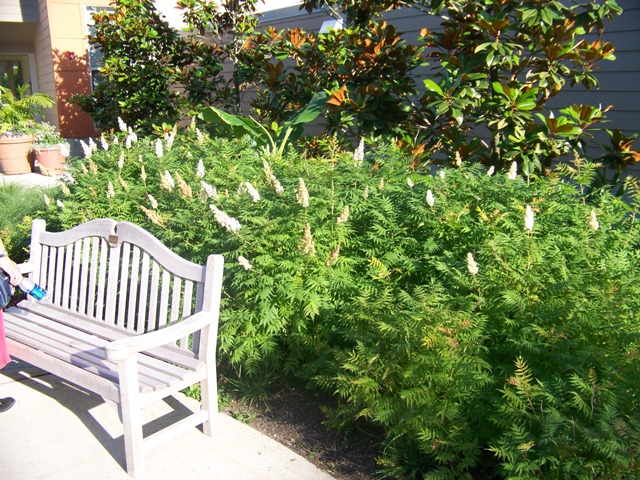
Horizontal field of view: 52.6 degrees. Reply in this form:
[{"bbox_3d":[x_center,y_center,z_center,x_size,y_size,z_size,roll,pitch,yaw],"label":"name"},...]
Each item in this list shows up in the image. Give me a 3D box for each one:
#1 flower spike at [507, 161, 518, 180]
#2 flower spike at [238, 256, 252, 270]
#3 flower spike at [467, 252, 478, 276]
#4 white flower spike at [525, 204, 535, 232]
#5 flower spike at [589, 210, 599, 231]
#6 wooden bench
[{"bbox_3d":[1.311,-0.470,4.400,0.055,0.125,0.055,8,12,0],"label":"flower spike"},{"bbox_3d":[-0.376,0.118,3.250,0.090,0.047,0.047,41,0,-18],"label":"flower spike"},{"bbox_3d":[0.697,0.109,2.950,0.045,0.100,0.045,-12,12,0],"label":"flower spike"},{"bbox_3d":[1.117,-0.115,3.450,0.045,0.135,0.045,-3,12,0],"label":"white flower spike"},{"bbox_3d":[1.484,-0.105,3.500,0.045,0.108,0.045,-7,12,0],"label":"flower spike"},{"bbox_3d":[-1.288,0.420,3.409,1.616,0.985,0.637,9,15,36],"label":"wooden bench"}]

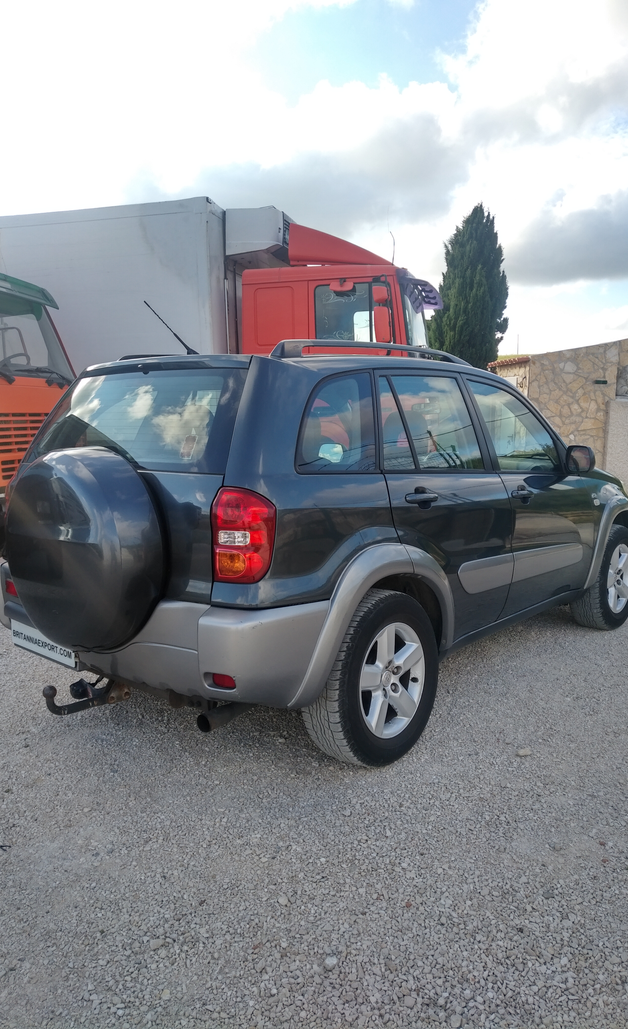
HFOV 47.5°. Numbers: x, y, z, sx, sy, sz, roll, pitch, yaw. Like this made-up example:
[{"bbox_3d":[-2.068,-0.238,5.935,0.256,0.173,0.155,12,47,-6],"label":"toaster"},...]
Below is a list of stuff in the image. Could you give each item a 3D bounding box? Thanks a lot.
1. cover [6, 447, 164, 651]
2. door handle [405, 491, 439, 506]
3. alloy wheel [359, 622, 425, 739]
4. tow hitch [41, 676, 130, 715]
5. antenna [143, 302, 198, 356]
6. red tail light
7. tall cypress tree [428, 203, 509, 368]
[{"bbox_3d":[-0.870,0.123,2.626,0.730,0.730,0.220,5,9,42],"label":"cover"},{"bbox_3d":[0.420,-0.068,2.821,0.050,0.048,0.215,5,9,42],"label":"door handle"},{"bbox_3d":[0.258,0.634,2.838,0.170,0.445,0.445,5,9,42],"label":"alloy wheel"},{"bbox_3d":[-0.870,0.684,2.749,0.130,0.130,0.350,5,9,42],"label":"tow hitch"},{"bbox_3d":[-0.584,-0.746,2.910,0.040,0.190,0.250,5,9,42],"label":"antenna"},{"bbox_3d":[-0.222,0.063,2.261,0.180,0.295,0.180,5,9,42],"label":"red tail light"},{"bbox_3d":[4.108,-4.427,18.677,2.250,7.090,2.250,1,7,12],"label":"tall cypress tree"}]

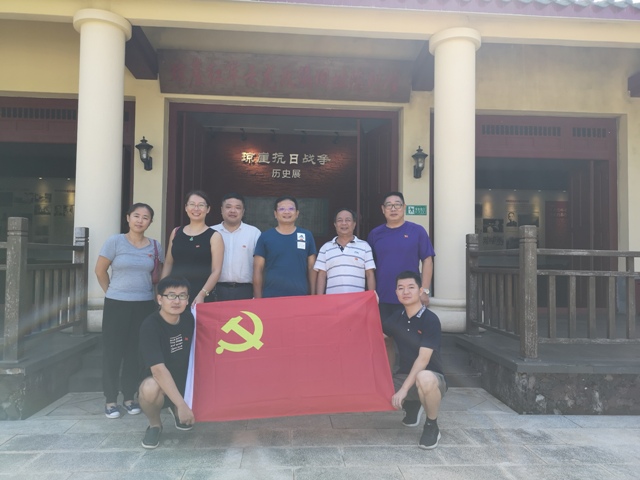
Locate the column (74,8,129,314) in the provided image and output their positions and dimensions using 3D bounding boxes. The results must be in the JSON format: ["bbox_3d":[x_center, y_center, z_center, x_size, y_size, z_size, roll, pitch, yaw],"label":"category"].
[{"bbox_3d":[-2.485,-0.793,5.635,0.630,3.390,0.630,1,-2,-4],"label":"column"}]

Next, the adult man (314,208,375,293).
[{"bbox_3d":[0.207,0.539,4.210,0.500,1.606,0.300,1,-2,2],"label":"adult man"}]

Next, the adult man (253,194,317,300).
[{"bbox_3d":[-0.281,0.510,3.949,0.500,1.700,0.290,1,-2,-3],"label":"adult man"}]

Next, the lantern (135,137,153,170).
[{"bbox_3d":[-2.416,-1.185,6.874,0.235,0.476,0.270,1,-2,-4],"label":"lantern"}]

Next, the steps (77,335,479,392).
[{"bbox_3d":[-0.359,1.171,4.804,3.673,0.374,0.680,1,-2,-4],"label":"steps"}]

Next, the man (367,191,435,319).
[{"bbox_3d":[0.648,0.488,4.020,0.530,1.770,0.310,0,-2,10],"label":"man"}]

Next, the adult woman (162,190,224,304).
[{"bbox_3d":[-0.954,0.490,3.779,0.470,1.710,0.320,1,-2,-6],"label":"adult woman"}]

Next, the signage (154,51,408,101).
[{"bbox_3d":[-0.466,-2.381,7.300,3.660,0.590,0.080,0,20,-4],"label":"signage"}]

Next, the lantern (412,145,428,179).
[{"bbox_3d":[1.442,-1.112,7.156,0.217,0.448,0.270,1,-2,-4],"label":"lantern"}]

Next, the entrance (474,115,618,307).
[{"bbox_3d":[3.073,-0.422,7.553,2.957,3.037,0.270,1,-2,-4],"label":"entrance"}]

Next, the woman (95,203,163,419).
[{"bbox_3d":[-1.474,0.527,3.858,0.500,1.630,0.330,1,-2,-13],"label":"woman"}]

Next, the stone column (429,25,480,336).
[{"bbox_3d":[1.607,-0.686,5.964,0.680,3.480,0.680,1,-2,-4],"label":"stone column"}]

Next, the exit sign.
[{"bbox_3d":[1.408,-0.428,7.254,0.309,0.143,0.020,1,-2,-4],"label":"exit sign"}]

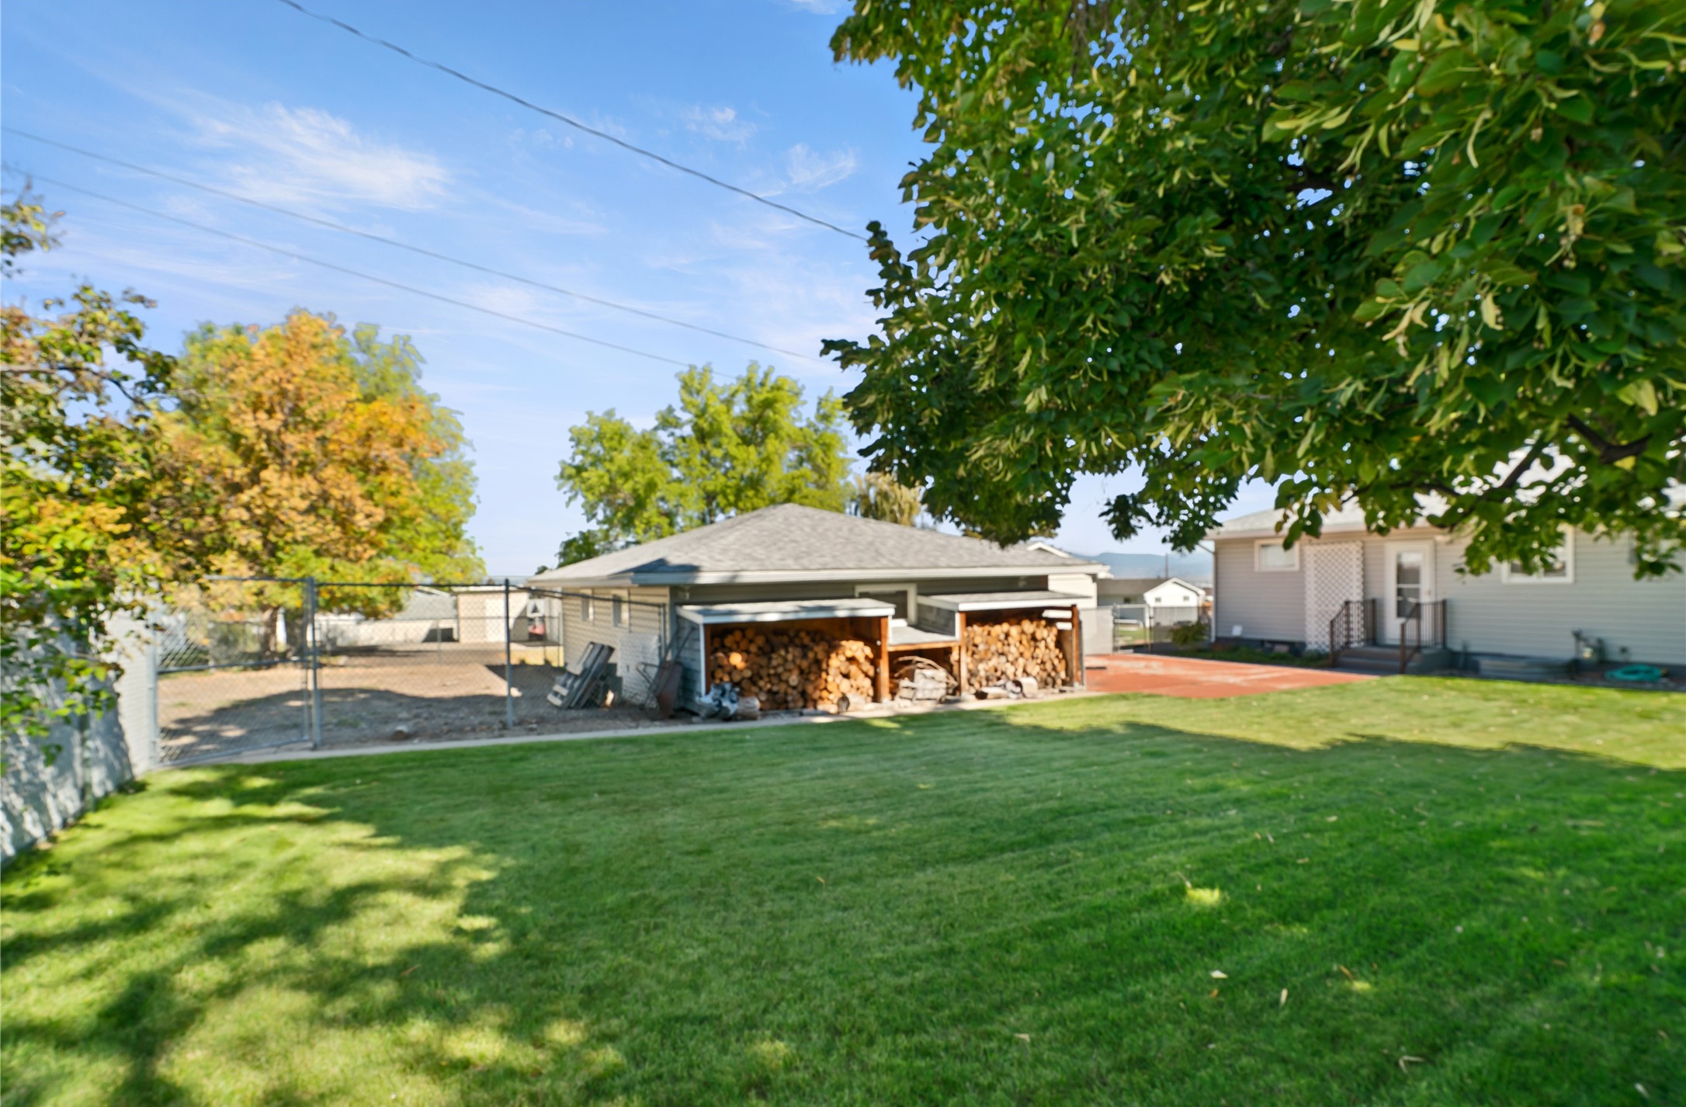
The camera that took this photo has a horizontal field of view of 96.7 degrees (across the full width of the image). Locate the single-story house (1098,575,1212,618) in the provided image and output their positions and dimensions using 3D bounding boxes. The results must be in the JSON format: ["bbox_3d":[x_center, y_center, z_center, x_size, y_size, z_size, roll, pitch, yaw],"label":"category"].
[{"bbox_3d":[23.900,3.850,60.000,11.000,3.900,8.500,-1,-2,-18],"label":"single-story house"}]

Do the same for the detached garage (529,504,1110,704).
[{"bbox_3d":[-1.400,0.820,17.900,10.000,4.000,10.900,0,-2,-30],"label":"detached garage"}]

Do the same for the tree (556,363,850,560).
[{"bbox_3d":[-6.100,-2.400,34.000,12.800,12.400,12.000,-1,-2,0],"label":"tree"}]

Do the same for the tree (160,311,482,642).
[{"bbox_3d":[-15.400,-2.100,22.500,8.600,10.200,8.600,-1,-2,0],"label":"tree"}]

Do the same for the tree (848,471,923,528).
[{"bbox_3d":[2.500,-0.350,50.000,6.800,10.200,6.800,-1,-2,0],"label":"tree"}]

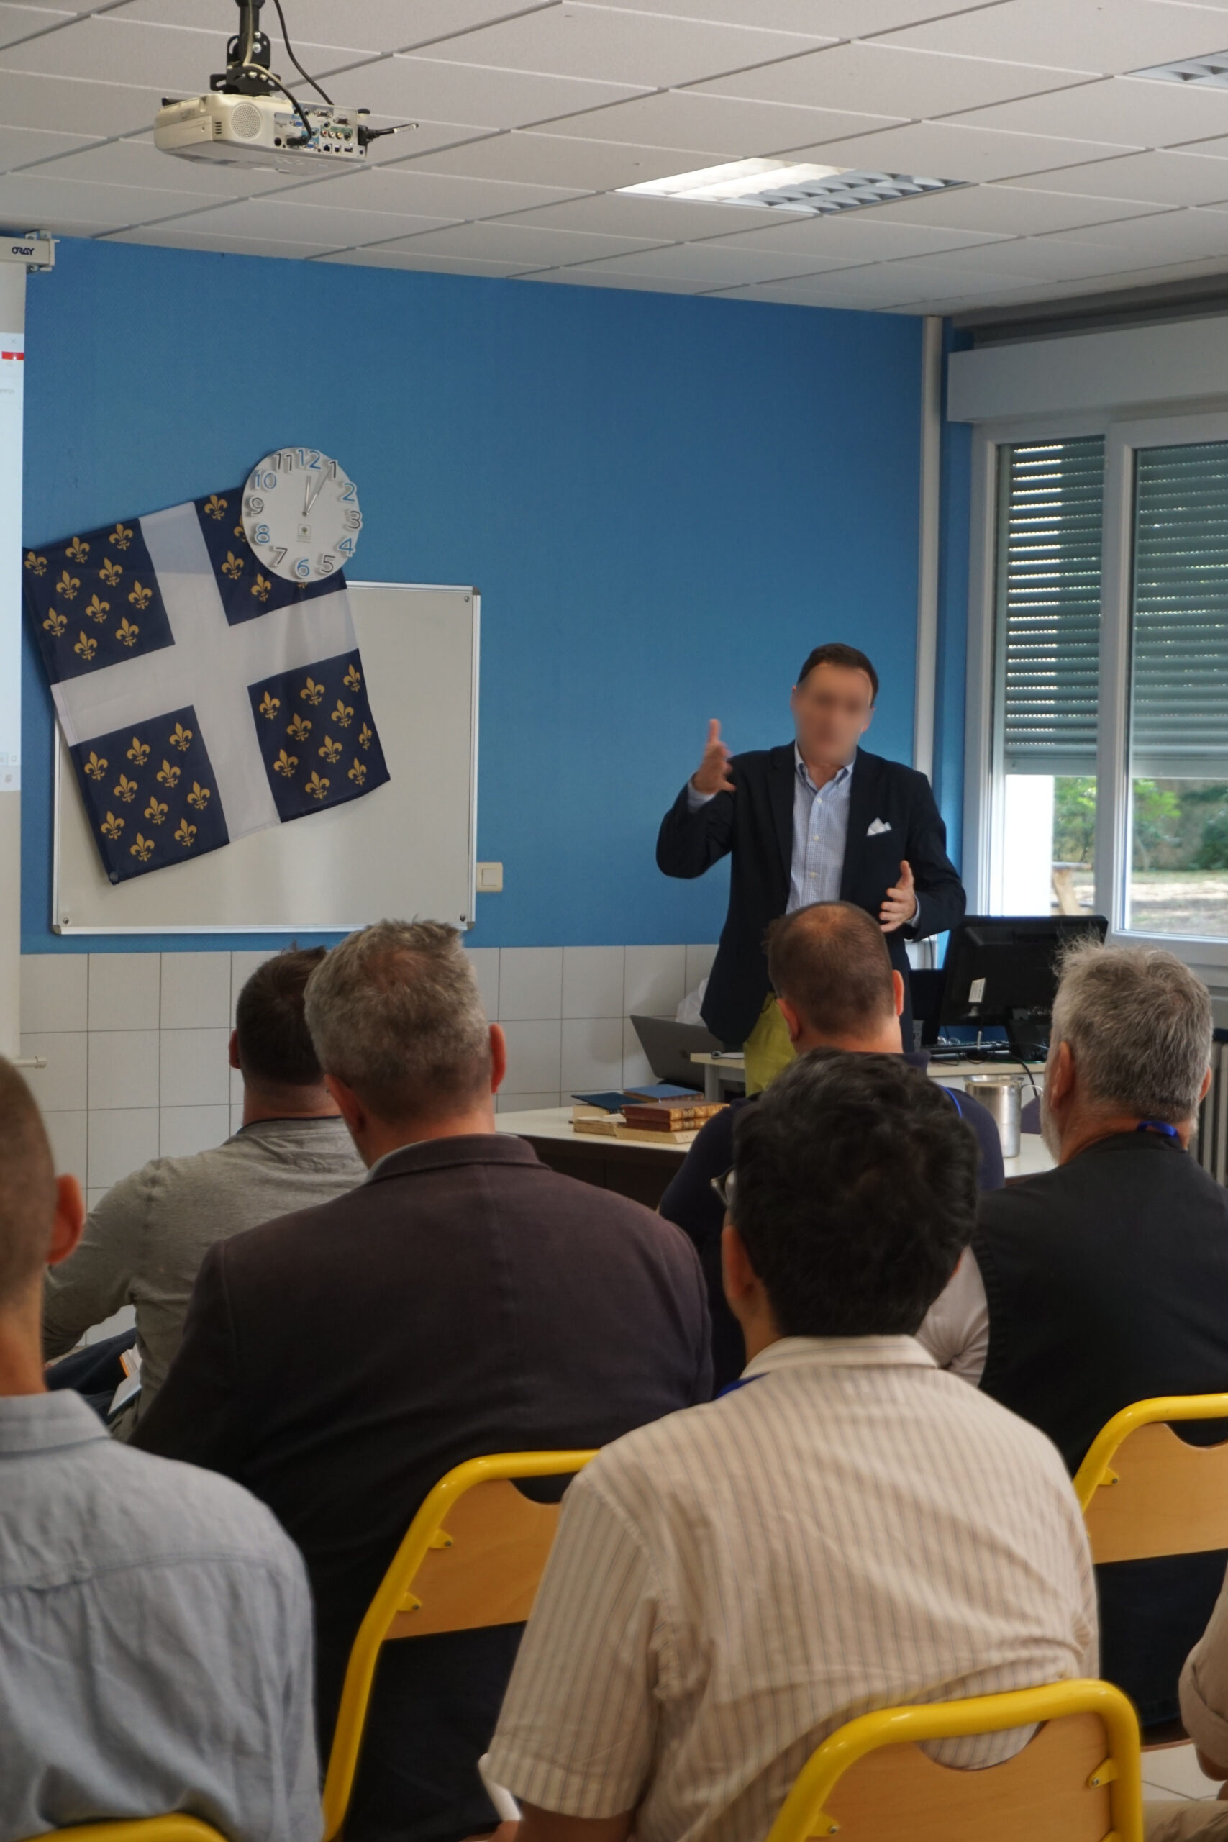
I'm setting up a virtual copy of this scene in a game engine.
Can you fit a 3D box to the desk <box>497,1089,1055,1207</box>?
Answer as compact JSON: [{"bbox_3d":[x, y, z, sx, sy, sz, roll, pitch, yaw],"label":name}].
[{"bbox_3d":[0.361,0.825,7.705,1.420,0.750,0.800,3,4,39],"label":"desk"}]

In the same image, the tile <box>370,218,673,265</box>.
[{"bbox_3d":[-0.236,-1.710,9.271,0.597,0.020,0.597,-1,3,-32],"label":"tile"}]

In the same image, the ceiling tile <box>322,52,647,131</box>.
[{"bbox_3d":[-0.311,-1.605,7.111,0.597,0.020,0.597,-1,3,-32],"label":"ceiling tile"}]

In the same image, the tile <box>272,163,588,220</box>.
[{"bbox_3d":[-0.441,-1.667,8.420,0.595,0.020,0.595,-1,3,-32],"label":"tile"}]

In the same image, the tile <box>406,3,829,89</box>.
[{"bbox_3d":[0.004,-1.575,6.601,0.597,0.020,0.597,-1,3,-32],"label":"tile"}]

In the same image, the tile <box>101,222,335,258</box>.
[{"bbox_3d":[-0.985,-1.718,9.293,0.595,0.020,0.270,-1,3,-32],"label":"tile"}]

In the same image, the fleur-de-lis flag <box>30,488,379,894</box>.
[{"bbox_3d":[-1.021,-0.648,9.458,0.830,0.860,0.050,-21,14,-29],"label":"fleur-de-lis flag"}]

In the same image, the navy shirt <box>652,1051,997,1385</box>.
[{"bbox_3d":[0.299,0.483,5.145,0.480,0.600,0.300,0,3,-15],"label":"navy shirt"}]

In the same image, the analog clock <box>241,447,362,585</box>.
[{"bbox_3d":[-0.810,-1.051,9.560,0.350,0.350,0.045,-1,3,-32],"label":"analog clock"}]

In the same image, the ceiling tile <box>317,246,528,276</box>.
[{"bbox_3d":[-0.468,-1.732,9.645,0.597,0.020,0.280,-1,3,-32],"label":"ceiling tile"}]

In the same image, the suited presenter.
[{"bbox_3d":[0.458,0.261,8.503,0.670,1.800,0.460,1,3,10],"label":"suited presenter"}]

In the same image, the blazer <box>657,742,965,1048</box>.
[{"bbox_3d":[0.465,-0.063,8.700,0.710,0.730,0.420,1,3,7],"label":"blazer"}]

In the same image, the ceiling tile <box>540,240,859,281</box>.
[{"bbox_3d":[0.274,-1.718,9.586,0.597,0.020,0.597,-1,3,-32],"label":"ceiling tile"}]

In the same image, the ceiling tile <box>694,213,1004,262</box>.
[{"bbox_3d":[0.586,-1.682,9.047,0.595,0.020,0.595,-1,3,-32],"label":"ceiling tile"}]

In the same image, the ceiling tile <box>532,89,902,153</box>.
[{"bbox_3d":[0.193,-1.606,7.394,0.595,0.020,0.595,-1,3,-32],"label":"ceiling tile"}]

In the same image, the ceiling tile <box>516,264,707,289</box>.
[{"bbox_3d":[0.042,-1.740,9.960,0.597,0.020,0.280,-1,3,-32],"label":"ceiling tile"}]

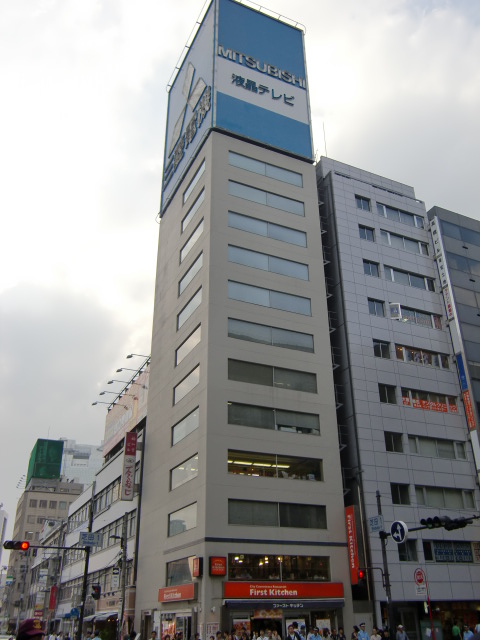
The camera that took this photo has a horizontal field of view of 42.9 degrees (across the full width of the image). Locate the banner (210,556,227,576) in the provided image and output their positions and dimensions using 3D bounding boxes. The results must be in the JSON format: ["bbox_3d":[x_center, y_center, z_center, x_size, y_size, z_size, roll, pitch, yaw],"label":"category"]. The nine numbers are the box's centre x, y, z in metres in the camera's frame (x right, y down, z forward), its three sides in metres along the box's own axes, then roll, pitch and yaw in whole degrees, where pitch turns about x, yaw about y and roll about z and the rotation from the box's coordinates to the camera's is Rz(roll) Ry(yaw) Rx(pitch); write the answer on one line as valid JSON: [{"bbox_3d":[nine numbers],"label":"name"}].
[{"bbox_3d":[-1.369,15.126,37.408,1.023,1.063,0.300,11,-29,-22],"label":"banner"}]

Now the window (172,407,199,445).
[{"bbox_3d":[-3.712,7.422,42.010,0.150,1.494,5.288,12,-29,-22],"label":"window"}]

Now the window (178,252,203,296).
[{"bbox_3d":[-4.092,-3.795,51.235,0.150,1.473,5.593,11,-29,-22],"label":"window"}]

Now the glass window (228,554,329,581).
[{"bbox_3d":[2.570,15.997,39.332,7.414,1.553,0.150,11,-29,-22],"label":"glass window"}]

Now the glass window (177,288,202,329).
[{"bbox_3d":[-3.675,-0.726,45.190,0.200,1.408,5.082,12,-30,-22],"label":"glass window"}]

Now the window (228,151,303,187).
[{"bbox_3d":[2.300,-13.285,54.144,7.414,1.508,0.150,11,-29,-22],"label":"window"}]

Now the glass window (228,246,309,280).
[{"bbox_3d":[2.260,-4.257,46.156,6.876,1.430,0.150,12,-29,-22],"label":"glass window"}]

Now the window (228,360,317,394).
[{"bbox_3d":[2.461,4.224,45.287,7.414,1.600,0.150,11,-29,-22],"label":"window"}]

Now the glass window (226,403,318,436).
[{"bbox_3d":[2.358,6.626,40.583,6.876,1.503,0.150,12,-29,-22],"label":"glass window"}]

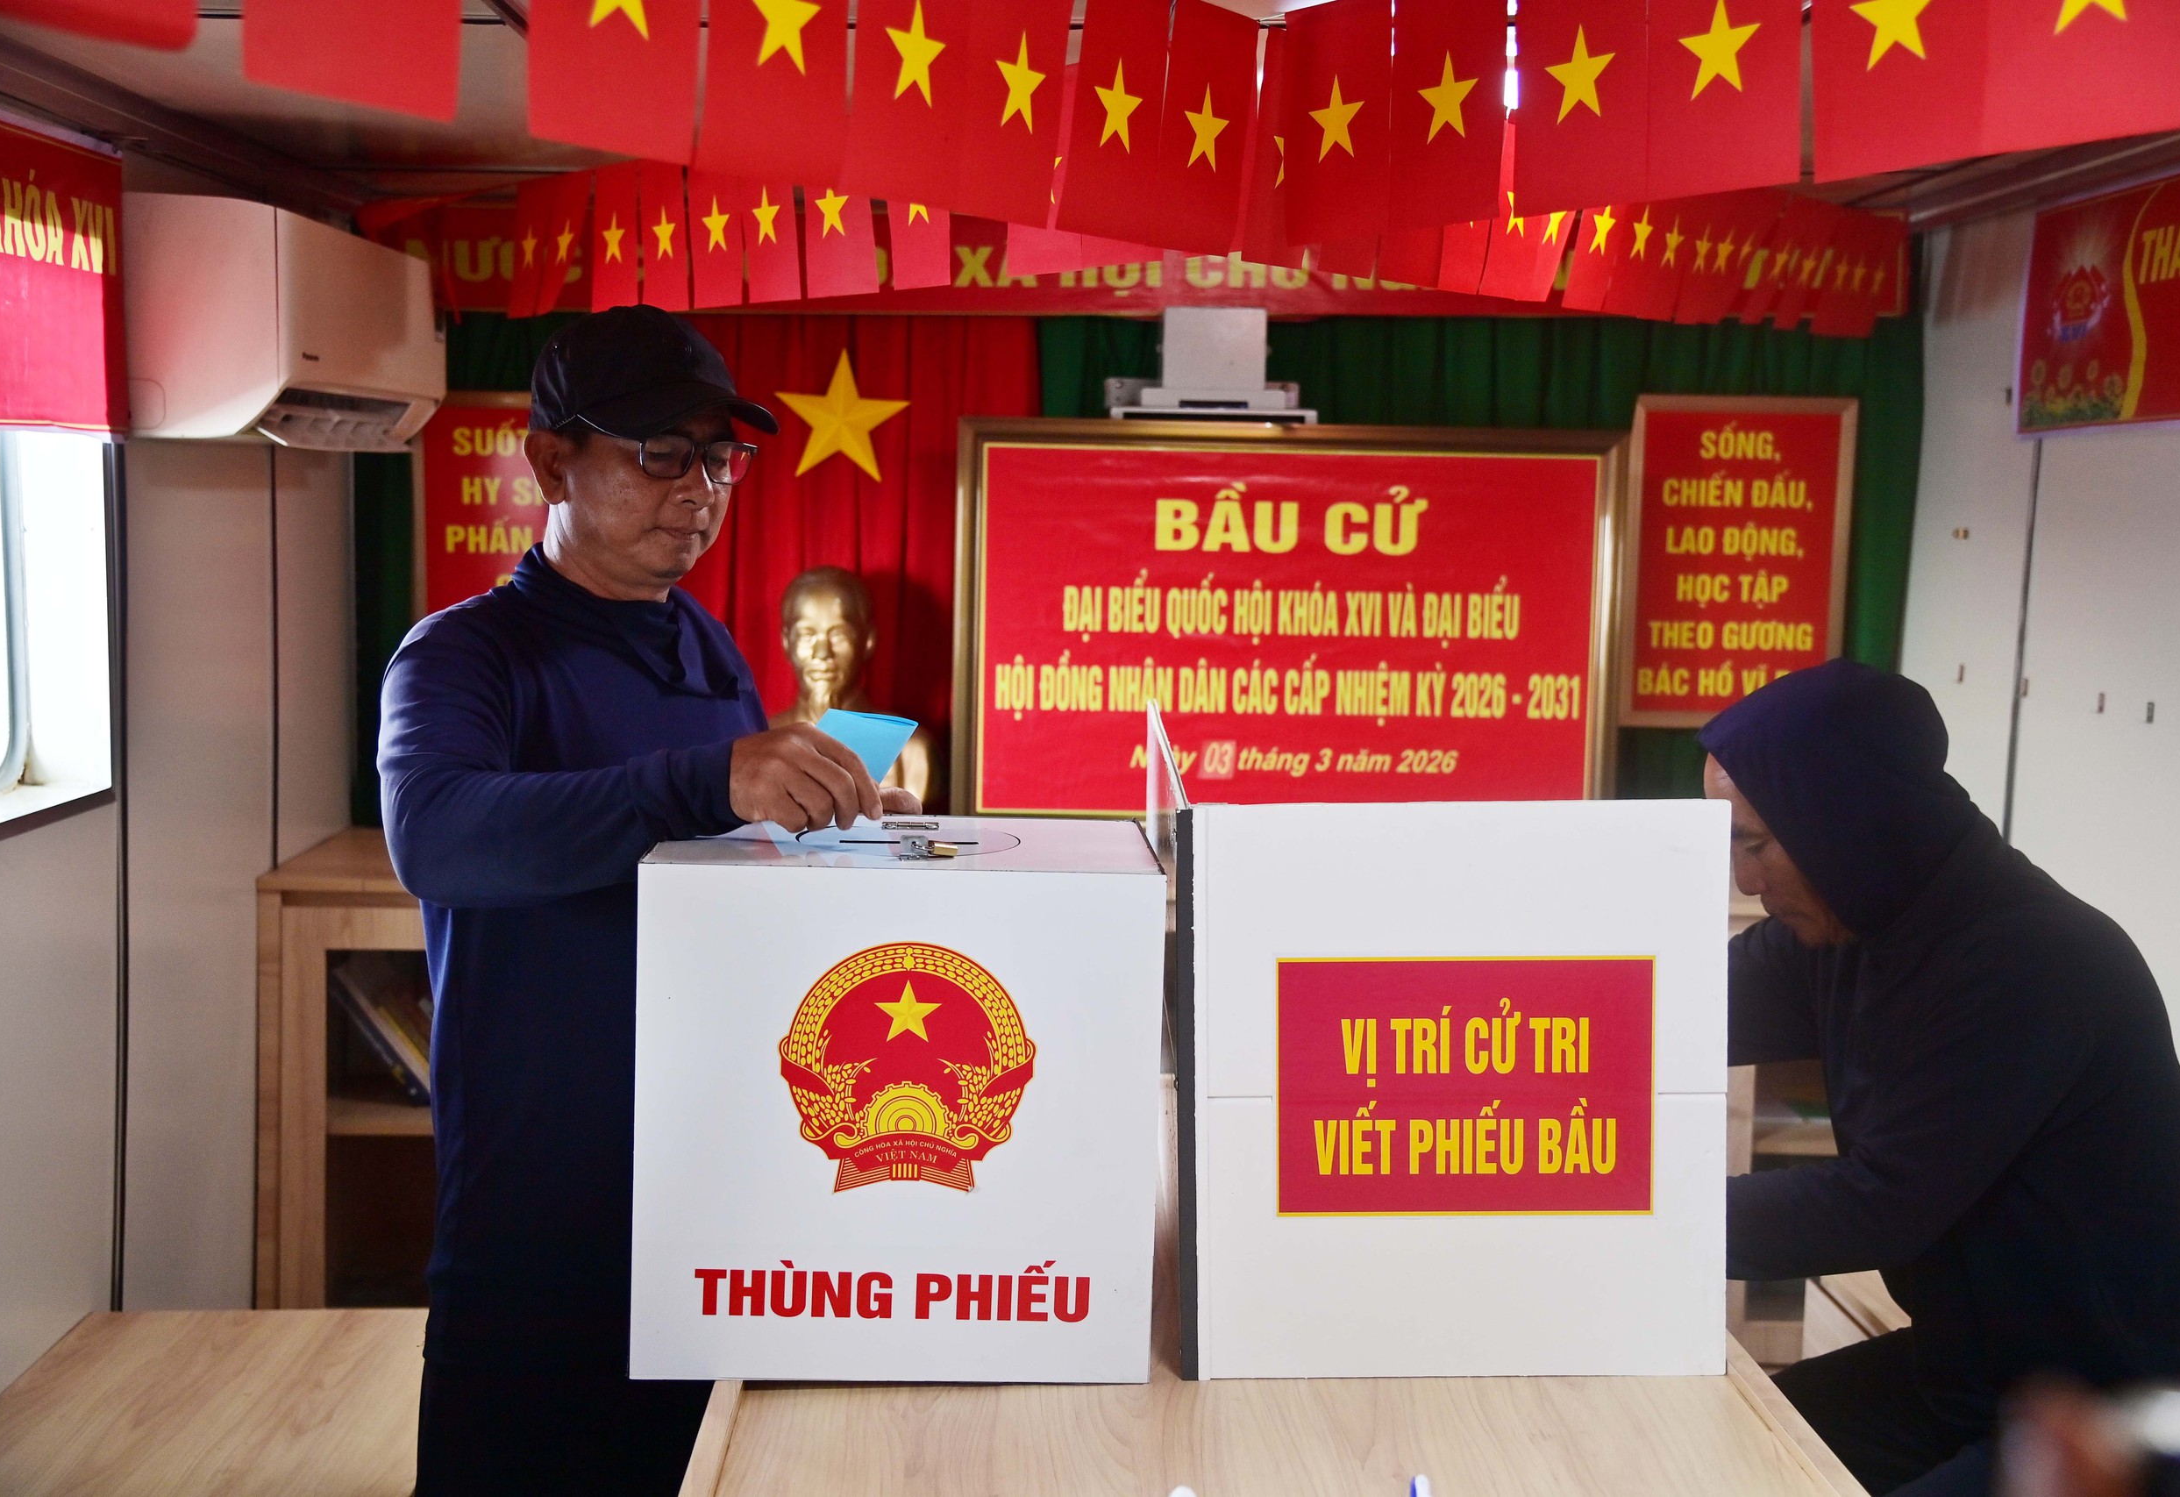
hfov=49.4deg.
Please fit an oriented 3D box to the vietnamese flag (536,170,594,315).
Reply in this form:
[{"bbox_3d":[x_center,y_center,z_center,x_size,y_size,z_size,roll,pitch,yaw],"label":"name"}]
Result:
[{"bbox_3d":[-0.736,-0.708,3.329,0.020,0.197,0.133,14,-2,-32],"label":"vietnamese flag"}]

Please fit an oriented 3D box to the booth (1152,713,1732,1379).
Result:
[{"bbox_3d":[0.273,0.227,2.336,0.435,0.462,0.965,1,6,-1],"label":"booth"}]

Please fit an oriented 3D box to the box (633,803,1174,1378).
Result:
[{"bbox_3d":[-0.156,0.278,1.990,0.404,0.405,0.318,1,6,-3],"label":"box"}]

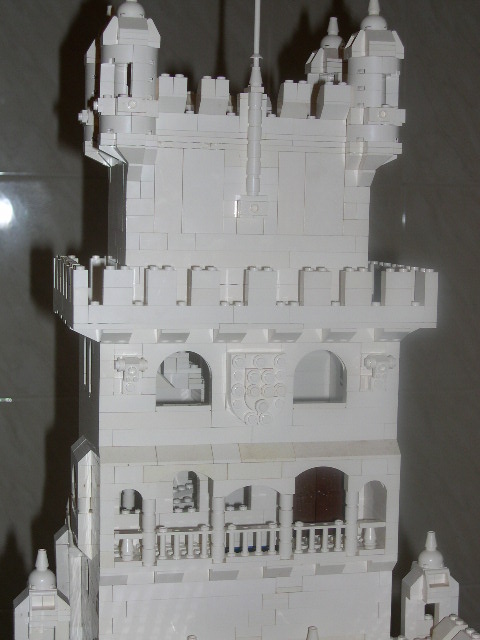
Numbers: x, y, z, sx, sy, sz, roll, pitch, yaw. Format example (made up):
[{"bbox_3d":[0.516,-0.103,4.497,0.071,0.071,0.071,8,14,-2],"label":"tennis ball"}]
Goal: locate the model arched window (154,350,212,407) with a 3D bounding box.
[{"bbox_3d":[-0.032,0.032,0.648,0.032,0.031,0.009,0,6,-13],"label":"model arched window"}]

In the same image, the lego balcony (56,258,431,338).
[{"bbox_3d":[-0.004,-0.014,0.704,0.208,0.043,0.144,0,6,-13],"label":"lego balcony"}]

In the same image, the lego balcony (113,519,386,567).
[{"bbox_3d":[0.007,0.127,0.659,0.160,0.021,0.009,0,6,-13],"label":"lego balcony"}]

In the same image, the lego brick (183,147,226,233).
[{"bbox_3d":[-0.021,-0.073,0.656,0.024,0.048,0.008,0,6,-13],"label":"lego brick"}]

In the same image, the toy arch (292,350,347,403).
[{"bbox_3d":[0.046,0.032,0.667,0.032,0.031,0.009,0,6,-13],"label":"toy arch"}]

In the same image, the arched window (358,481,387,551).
[{"bbox_3d":[0.077,0.114,0.674,0.016,0.041,0.009,0,6,-13],"label":"arched window"}]

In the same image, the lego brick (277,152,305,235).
[{"bbox_3d":[0.029,-0.073,0.668,0.016,0.048,0.008,0,6,-13],"label":"lego brick"}]

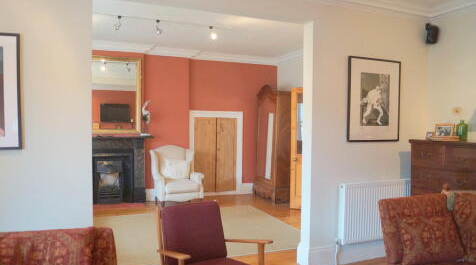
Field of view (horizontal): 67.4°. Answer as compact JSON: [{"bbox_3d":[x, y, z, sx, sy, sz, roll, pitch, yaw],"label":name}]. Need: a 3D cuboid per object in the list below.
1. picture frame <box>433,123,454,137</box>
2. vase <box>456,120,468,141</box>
[{"bbox_3d":[1.945,-0.016,3.349,0.030,0.125,0.175,-1,3,-43],"label":"picture frame"},{"bbox_3d":[2.013,-0.009,3.201,0.100,0.195,0.100,0,2,-20],"label":"vase"}]

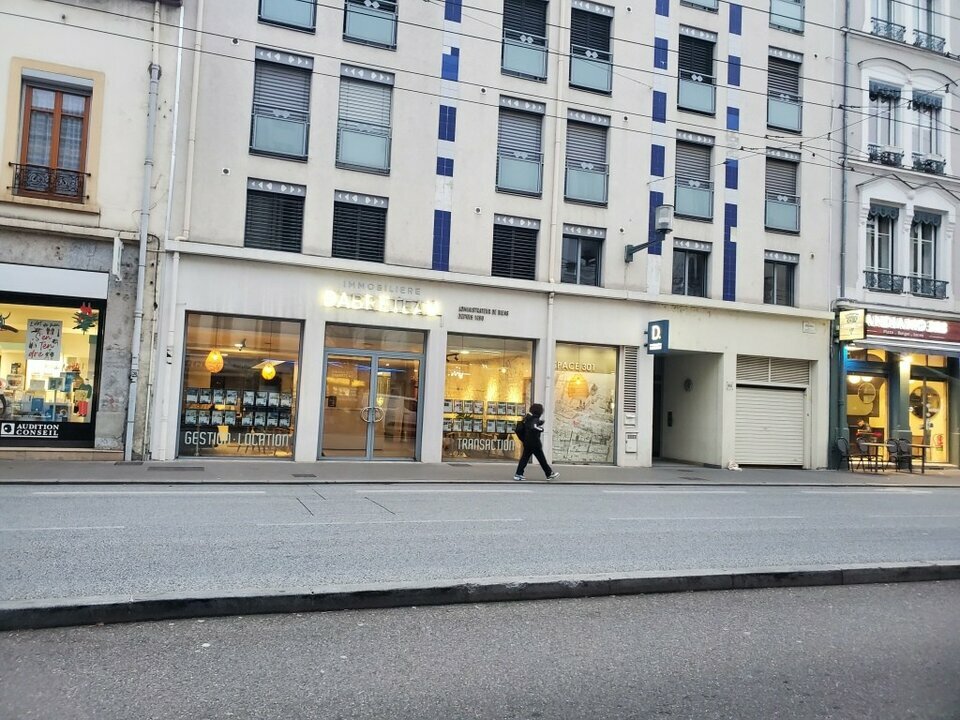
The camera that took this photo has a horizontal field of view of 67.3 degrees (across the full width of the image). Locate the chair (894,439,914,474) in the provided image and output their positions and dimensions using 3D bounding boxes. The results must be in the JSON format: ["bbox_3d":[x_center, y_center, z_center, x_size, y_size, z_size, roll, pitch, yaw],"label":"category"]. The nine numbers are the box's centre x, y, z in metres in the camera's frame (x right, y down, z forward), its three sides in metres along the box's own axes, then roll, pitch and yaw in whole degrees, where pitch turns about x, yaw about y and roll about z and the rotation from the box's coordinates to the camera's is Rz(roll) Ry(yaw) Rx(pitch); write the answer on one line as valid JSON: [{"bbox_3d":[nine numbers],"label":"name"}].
[{"bbox_3d":[11.822,2.665,20.058,0.520,0.890,0.480,4,-4,-19],"label":"chair"}]

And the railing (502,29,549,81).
[{"bbox_3d":[1.121,-7.498,17.763,1.216,1.111,0.080,4,-4,-19],"label":"railing"}]

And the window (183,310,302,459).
[{"bbox_3d":[-4.987,0.587,15.131,2.370,2.994,0.120,4,-3,-19],"label":"window"}]

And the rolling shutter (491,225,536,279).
[{"bbox_3d":[0.876,-2.584,17.306,1.161,1.239,0.080,4,-4,-18],"label":"rolling shutter"}]

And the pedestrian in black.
[{"bbox_3d":[1.120,1.626,14.300,0.820,1.550,0.500,4,-4,-19],"label":"pedestrian in black"}]

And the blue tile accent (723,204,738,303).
[{"bbox_3d":[6.624,-2.845,19.073,0.384,2.577,0.030,4,-4,-18],"label":"blue tile accent"}]

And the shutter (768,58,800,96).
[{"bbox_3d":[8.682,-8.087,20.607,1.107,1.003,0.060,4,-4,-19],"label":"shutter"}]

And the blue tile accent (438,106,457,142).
[{"bbox_3d":[-0.748,-5.477,16.731,0.399,0.800,0.050,4,-3,-19],"label":"blue tile accent"}]

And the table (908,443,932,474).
[{"bbox_3d":[12.687,2.866,20.644,0.620,0.750,0.620,4,-3,-19],"label":"table"}]

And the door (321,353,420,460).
[{"bbox_3d":[-2.439,1.074,16.431,2.298,2.422,0.100,4,-4,-19],"label":"door"}]

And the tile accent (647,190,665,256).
[{"bbox_3d":[4.592,-3.558,18.785,0.408,1.668,0.030,4,-4,-19],"label":"tile accent"}]

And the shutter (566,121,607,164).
[{"bbox_3d":[2.739,-5.516,18.381,1.141,1.068,0.060,4,-4,-19],"label":"shutter"}]

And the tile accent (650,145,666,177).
[{"bbox_3d":[4.727,-5.273,19.128,0.400,0.817,0.030,4,-4,-19],"label":"tile accent"}]

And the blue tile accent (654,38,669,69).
[{"bbox_3d":[4.717,-7.956,18.755,0.399,0.806,0.050,4,-3,-19],"label":"blue tile accent"}]

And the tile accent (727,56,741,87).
[{"bbox_3d":[7.019,-7.955,19.865,0.417,0.826,0.030,4,-4,-19],"label":"tile accent"}]

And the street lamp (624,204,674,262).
[{"bbox_3d":[4.032,-3.018,17.265,0.415,1.015,1.777,4,-4,-18],"label":"street lamp"}]

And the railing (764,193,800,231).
[{"bbox_3d":[8.494,-4.091,20.187,1.219,1.090,0.080,4,-4,-19],"label":"railing"}]

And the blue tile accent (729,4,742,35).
[{"bbox_3d":[6.955,-9.240,19.595,0.403,0.818,0.050,4,-3,-19],"label":"blue tile accent"}]

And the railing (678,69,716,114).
[{"bbox_3d":[5.869,-7.167,19.420,1.198,1.118,0.080,4,-4,-19],"label":"railing"}]

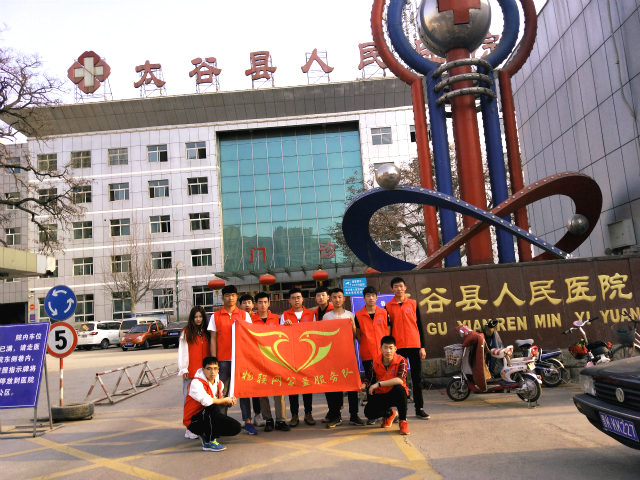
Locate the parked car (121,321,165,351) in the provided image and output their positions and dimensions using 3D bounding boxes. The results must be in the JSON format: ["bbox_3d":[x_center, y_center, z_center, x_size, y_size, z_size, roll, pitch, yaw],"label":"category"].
[{"bbox_3d":[-10.439,5.702,27.721,1.500,1.500,3.520,-6,-8,9],"label":"parked car"}]

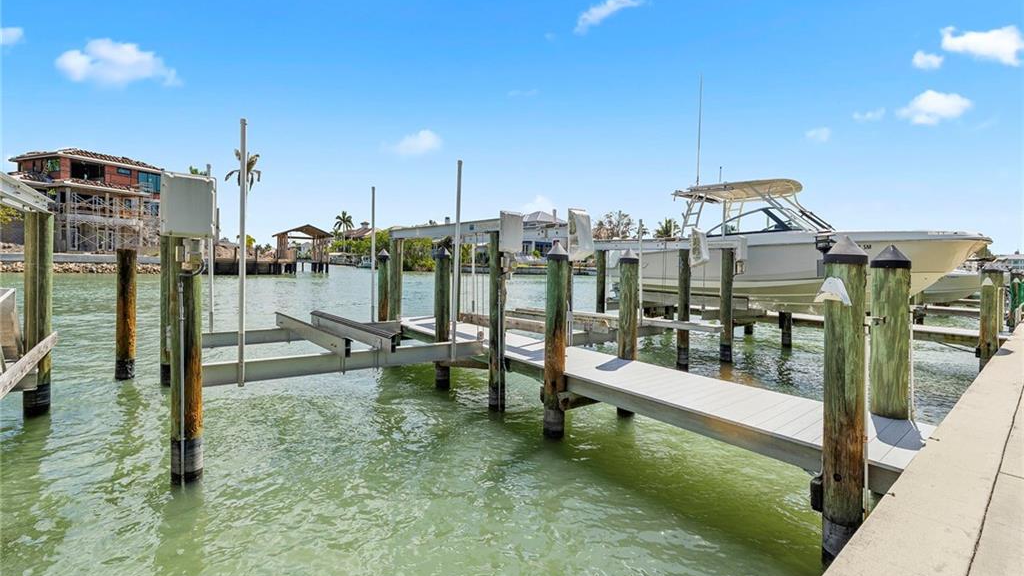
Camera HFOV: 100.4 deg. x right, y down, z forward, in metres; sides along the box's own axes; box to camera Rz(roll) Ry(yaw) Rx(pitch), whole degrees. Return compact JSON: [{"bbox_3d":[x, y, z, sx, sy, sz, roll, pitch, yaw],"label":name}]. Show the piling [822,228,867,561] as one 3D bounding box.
[{"bbox_3d":[2.634,0.914,3.363,0.280,2.626,0.280,-2,5,-39],"label":"piling"}]

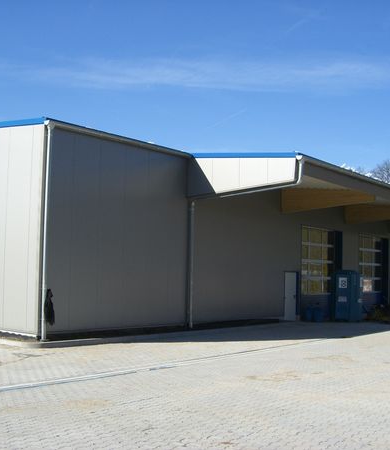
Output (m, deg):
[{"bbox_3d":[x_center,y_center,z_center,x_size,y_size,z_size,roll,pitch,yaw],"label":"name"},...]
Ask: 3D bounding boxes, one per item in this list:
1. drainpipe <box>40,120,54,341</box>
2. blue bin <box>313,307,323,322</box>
[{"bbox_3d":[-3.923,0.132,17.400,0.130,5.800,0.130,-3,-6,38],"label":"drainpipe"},{"bbox_3d":[5.156,3.737,27.500,0.410,0.670,0.410,-3,-6,38],"label":"blue bin"}]

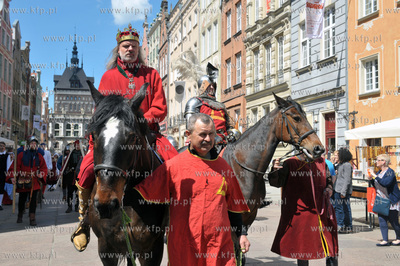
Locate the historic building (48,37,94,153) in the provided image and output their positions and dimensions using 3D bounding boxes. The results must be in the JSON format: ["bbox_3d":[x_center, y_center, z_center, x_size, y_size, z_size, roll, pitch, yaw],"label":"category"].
[{"bbox_3d":[-49.200,-14.700,180.000,17.500,45.500,17.000,1,-3,-16],"label":"historic building"}]

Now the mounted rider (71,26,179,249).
[{"bbox_3d":[-0.575,0.010,3.620,0.800,1.750,0.820,0,-3,-10],"label":"mounted rider"}]

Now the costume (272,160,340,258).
[{"bbox_3d":[1.050,0.745,4.680,0.640,1.030,0.460,1,-3,-18],"label":"costume"}]

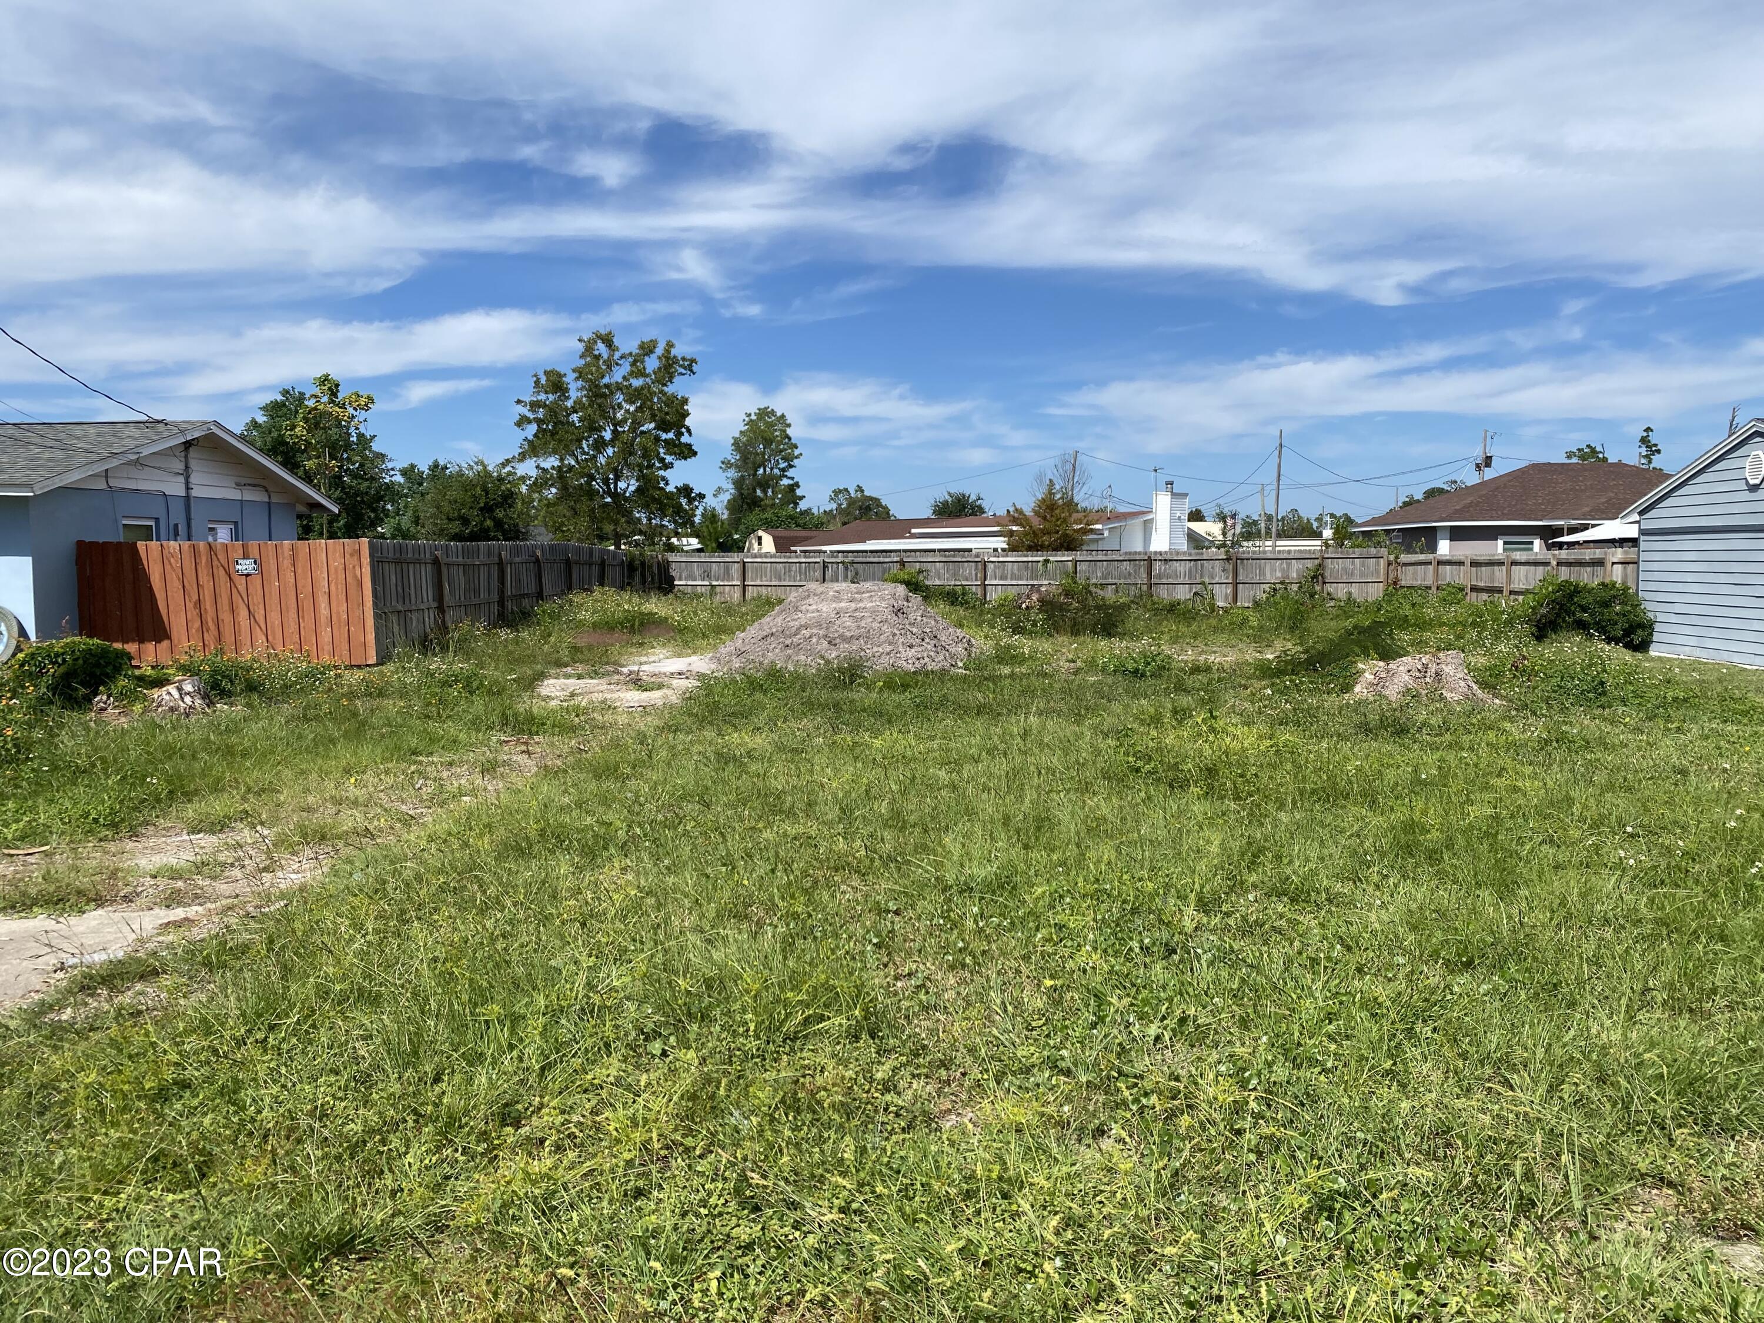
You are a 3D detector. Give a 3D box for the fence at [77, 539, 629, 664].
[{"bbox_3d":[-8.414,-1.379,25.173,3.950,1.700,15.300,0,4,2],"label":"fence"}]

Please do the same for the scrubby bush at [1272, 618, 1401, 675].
[{"bbox_3d":[5.827,-0.219,17.034,1.500,0.644,1.250,0,4,0],"label":"scrubby bush"}]

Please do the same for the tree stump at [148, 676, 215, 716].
[{"bbox_3d":[-6.968,0.334,13.161,0.640,0.382,0.600,0,4,0],"label":"tree stump"}]

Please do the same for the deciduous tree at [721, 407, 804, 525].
[{"bbox_3d":[-7.940,-11.037,87.409,5.200,11.341,5.000,0,4,0],"label":"deciduous tree"}]

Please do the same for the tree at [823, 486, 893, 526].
[{"bbox_3d":[-1.779,-9.529,97.555,5.200,6.768,5.000,0,4,0],"label":"tree"}]

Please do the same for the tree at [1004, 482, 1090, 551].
[{"bbox_3d":[5.347,-3.766,42.839,2.900,4.157,2.900,0,4,0],"label":"tree"}]

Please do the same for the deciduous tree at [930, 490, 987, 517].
[{"bbox_3d":[4.273,-6.856,74.697,3.500,5.595,3.500,0,4,0],"label":"deciduous tree"}]

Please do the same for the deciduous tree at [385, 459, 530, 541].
[{"bbox_3d":[-12.441,-3.664,38.835,4.300,4.548,4.300,0,4,0],"label":"deciduous tree"}]

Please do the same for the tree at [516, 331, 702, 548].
[{"bbox_3d":[-8.624,-6.062,41.656,5.800,8.492,5.600,0,4,0],"label":"tree"}]

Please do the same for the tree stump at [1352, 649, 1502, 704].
[{"bbox_3d":[5.971,0.146,14.551,1.550,0.550,1.300,0,4,0],"label":"tree stump"}]

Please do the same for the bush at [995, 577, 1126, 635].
[{"bbox_3d":[3.637,-1.116,26.590,2.600,1.222,2.200,0,4,0],"label":"bush"}]

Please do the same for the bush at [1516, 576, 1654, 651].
[{"bbox_3d":[12.096,-0.825,22.802,2.300,1.264,2.000,0,4,0],"label":"bush"}]

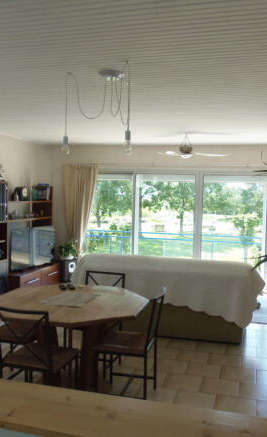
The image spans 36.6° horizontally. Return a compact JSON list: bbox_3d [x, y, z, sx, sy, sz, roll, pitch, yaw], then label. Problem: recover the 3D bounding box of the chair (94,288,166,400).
[{"bbox_3d":[-0.019,0.989,3.143,0.470,0.845,0.400,2,3,15],"label":"chair"}]

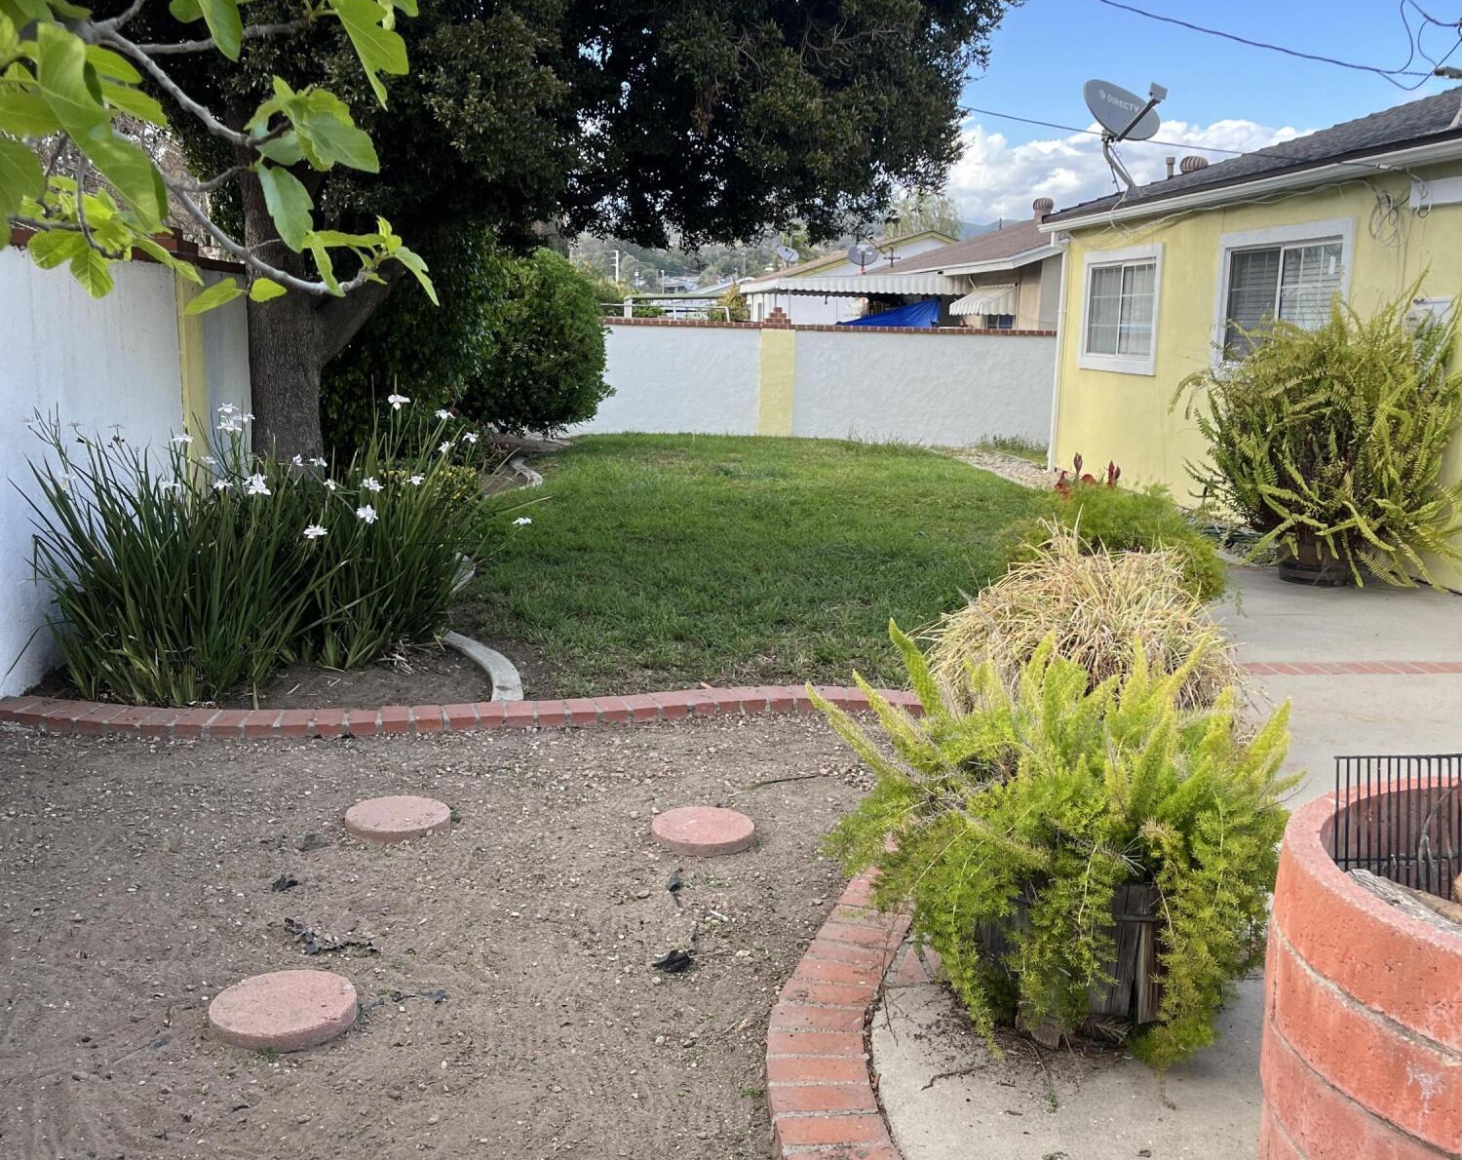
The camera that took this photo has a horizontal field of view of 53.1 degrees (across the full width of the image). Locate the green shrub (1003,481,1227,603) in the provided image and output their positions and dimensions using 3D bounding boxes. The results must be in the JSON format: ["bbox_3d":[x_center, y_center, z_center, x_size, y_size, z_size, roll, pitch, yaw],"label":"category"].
[{"bbox_3d":[1.700,-0.020,6.500,0.920,0.720,0.900,1,10,-5],"label":"green shrub"}]

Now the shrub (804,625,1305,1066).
[{"bbox_3d":[0.729,0.517,3.300,1.000,0.770,0.920,1,10,-5],"label":"shrub"}]

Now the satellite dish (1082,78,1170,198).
[{"bbox_3d":[3.401,-3.807,12.600,0.720,1.030,0.680,-6,13,-35],"label":"satellite dish"}]

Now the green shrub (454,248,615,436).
[{"bbox_3d":[-2.101,-2.507,15.600,1.650,2.000,1.600,1,10,-5],"label":"green shrub"}]

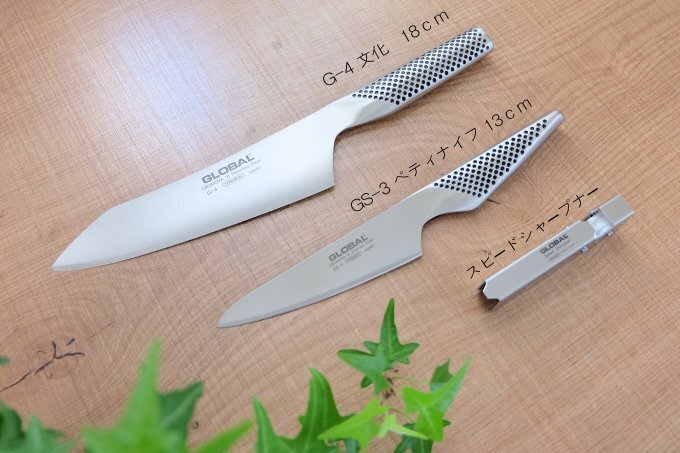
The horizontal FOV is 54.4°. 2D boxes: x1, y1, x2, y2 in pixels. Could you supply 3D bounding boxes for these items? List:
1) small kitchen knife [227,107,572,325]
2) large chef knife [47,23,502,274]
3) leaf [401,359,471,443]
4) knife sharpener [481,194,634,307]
[{"bbox_3d":[0.040,0.000,0.395,0.250,0.015,0.037,-29,71,-8],"label":"small kitchen knife"},{"bbox_3d":[-0.032,-0.042,0.410,0.314,0.021,0.056,-26,71,-7],"label":"large chef knife"},{"bbox_3d":[0.049,0.084,0.323,0.040,0.012,0.032,-43,75,-10],"label":"leaf"},{"bbox_3d":[0.125,0.015,0.384,0.103,0.018,0.015,-31,72,-9],"label":"knife sharpener"}]

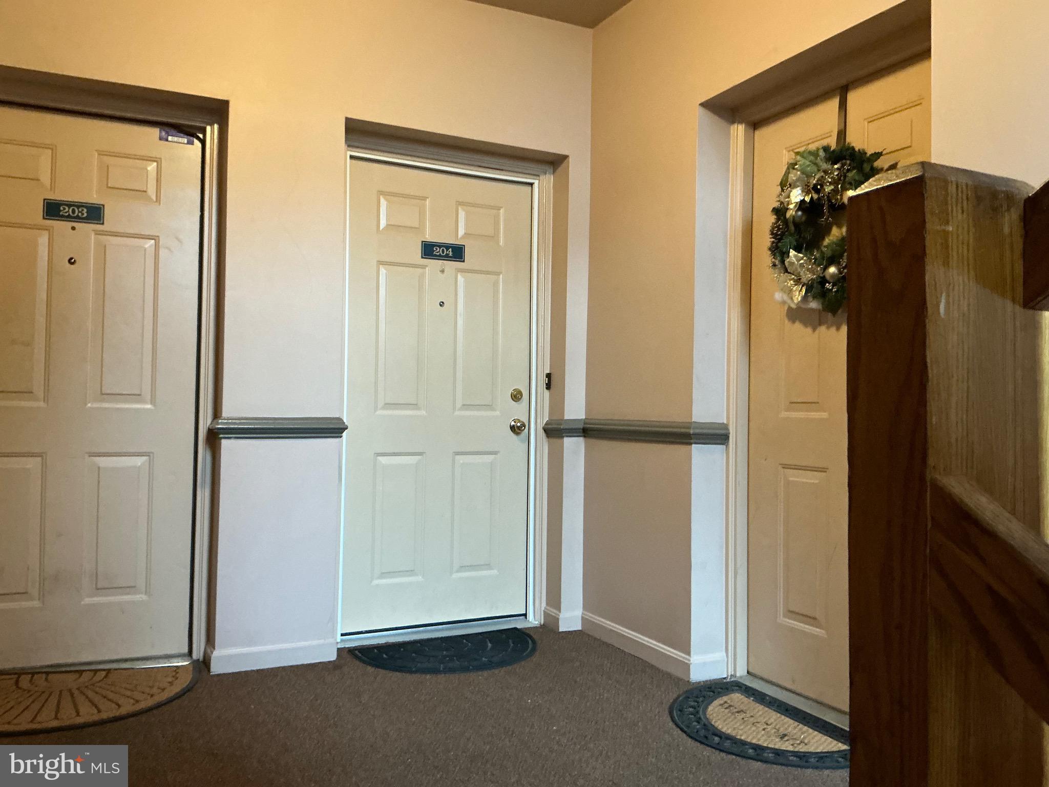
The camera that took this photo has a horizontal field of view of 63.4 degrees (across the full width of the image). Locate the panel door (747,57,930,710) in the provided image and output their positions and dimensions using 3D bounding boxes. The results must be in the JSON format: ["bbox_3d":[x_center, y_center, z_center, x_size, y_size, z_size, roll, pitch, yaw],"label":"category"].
[{"bbox_3d":[1.057,0.008,2.736,0.045,2.026,0.918,1,-1,-26],"label":"panel door"}]

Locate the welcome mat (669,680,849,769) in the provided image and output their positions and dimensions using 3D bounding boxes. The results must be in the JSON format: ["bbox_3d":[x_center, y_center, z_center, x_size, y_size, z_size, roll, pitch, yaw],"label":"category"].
[{"bbox_3d":[0.725,1.041,2.647,0.490,0.014,0.791,1,-1,-26],"label":"welcome mat"}]

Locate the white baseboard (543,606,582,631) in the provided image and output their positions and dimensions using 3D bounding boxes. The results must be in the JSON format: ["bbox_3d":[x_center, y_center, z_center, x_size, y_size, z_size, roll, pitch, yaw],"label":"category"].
[{"bbox_3d":[0.177,1.016,3.837,0.113,0.086,0.145,1,-1,-26],"label":"white baseboard"}]

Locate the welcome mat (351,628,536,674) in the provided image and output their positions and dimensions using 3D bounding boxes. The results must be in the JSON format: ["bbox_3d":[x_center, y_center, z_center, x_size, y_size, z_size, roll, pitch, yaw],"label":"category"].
[{"bbox_3d":[-0.264,1.037,3.389,0.782,0.014,0.480,1,-1,-30],"label":"welcome mat"}]

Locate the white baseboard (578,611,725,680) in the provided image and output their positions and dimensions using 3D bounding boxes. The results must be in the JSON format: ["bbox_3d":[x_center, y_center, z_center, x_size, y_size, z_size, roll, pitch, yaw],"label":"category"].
[{"bbox_3d":[0.505,1.016,3.472,0.165,0.085,0.792,1,-1,-26],"label":"white baseboard"}]

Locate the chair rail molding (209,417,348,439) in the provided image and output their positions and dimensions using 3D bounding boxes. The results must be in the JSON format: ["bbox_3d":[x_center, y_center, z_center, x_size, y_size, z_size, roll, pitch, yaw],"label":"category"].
[{"bbox_3d":[-0.947,0.130,3.273,0.499,0.080,0.168,1,-1,-26],"label":"chair rail molding"}]

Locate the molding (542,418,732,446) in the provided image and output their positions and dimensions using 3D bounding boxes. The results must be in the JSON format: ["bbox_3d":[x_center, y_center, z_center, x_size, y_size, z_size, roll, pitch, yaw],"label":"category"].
[{"bbox_3d":[0.429,0.152,3.510,0.299,0.081,0.948,1,-1,-26],"label":"molding"}]

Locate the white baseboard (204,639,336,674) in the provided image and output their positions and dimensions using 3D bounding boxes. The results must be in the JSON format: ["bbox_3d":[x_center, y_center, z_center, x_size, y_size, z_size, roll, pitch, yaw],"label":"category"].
[{"bbox_3d":[-0.976,0.990,3.271,0.462,0.082,0.163,1,-1,-26],"label":"white baseboard"}]

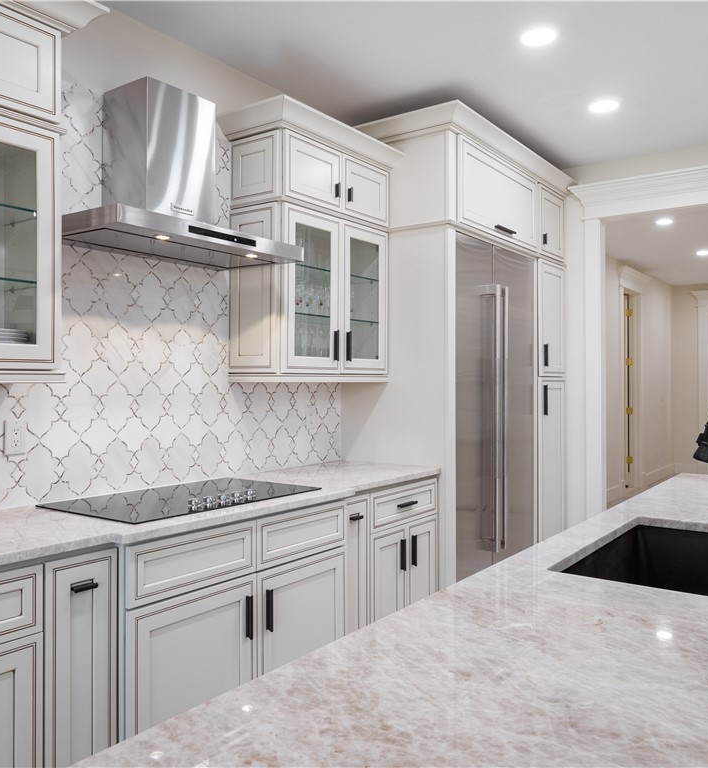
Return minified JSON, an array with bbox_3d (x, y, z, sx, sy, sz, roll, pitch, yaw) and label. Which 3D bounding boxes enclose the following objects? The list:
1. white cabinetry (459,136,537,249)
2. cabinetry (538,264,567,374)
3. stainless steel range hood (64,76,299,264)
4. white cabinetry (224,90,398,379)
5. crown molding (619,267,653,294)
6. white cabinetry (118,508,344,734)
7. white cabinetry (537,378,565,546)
[{"bbox_3d":[0.599,-1.067,4.304,0.655,0.435,1.060,0,0,36],"label":"white cabinetry"},{"bbox_3d":[1.080,-0.422,4.962,0.655,0.755,0.480,0,0,36],"label":"cabinetry"},{"bbox_3d":[-0.670,-0.816,2.743,0.485,0.619,0.912,0,0,36],"label":"stainless steel range hood"},{"bbox_3d":[-0.179,-0.607,3.478,0.410,1.198,0.952,0,0,36],"label":"white cabinetry"},{"bbox_3d":[3.422,-1.228,8.601,0.090,0.225,1.150,0,0,36],"label":"crown molding"},{"bbox_3d":[-0.606,0.891,2.643,0.665,0.857,1.045,0,0,36],"label":"white cabinetry"},{"bbox_3d":[1.080,0.615,4.962,0.655,1.310,0.480,0,0,36],"label":"white cabinetry"}]

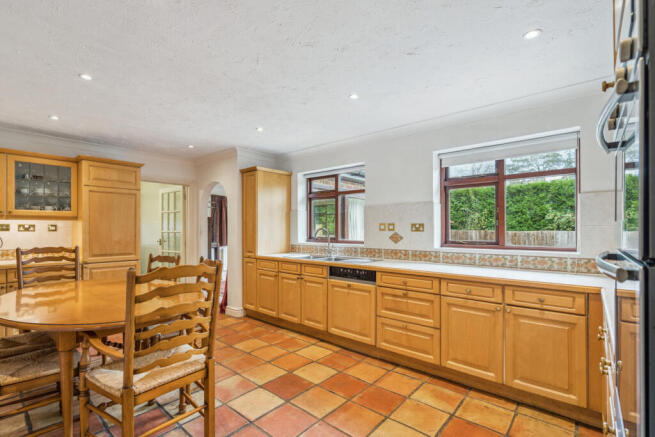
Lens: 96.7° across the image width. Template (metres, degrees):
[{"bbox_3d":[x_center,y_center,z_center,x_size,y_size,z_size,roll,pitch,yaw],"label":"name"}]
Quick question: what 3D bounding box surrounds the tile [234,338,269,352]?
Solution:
[{"bbox_3d":[-0.815,1.375,3.131,0.305,0.018,0.305,-2,-4,40],"label":"tile"}]

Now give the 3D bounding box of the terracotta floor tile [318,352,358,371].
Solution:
[{"bbox_3d":[0.098,1.386,2.806,0.300,0.015,0.300,-3,-5,41],"label":"terracotta floor tile"}]

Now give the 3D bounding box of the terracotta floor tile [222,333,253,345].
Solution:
[{"bbox_3d":[-1.072,1.416,3.398,0.300,0.015,0.300,-3,-5,41],"label":"terracotta floor tile"}]

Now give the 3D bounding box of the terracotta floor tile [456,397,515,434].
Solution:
[{"bbox_3d":[1.059,1.329,1.965,0.305,0.018,0.305,-2,-4,40],"label":"terracotta floor tile"}]

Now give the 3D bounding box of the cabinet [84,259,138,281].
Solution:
[{"bbox_3d":[-2.957,0.915,3.890,0.580,0.740,0.590,-2,-4,40],"label":"cabinet"}]

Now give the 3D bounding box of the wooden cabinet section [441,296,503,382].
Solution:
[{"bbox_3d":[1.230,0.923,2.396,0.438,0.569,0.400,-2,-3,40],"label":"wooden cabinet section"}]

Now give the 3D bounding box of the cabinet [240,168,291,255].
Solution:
[{"bbox_3d":[-0.900,-0.093,4.373,0.360,1.250,0.610,-2,-3,40],"label":"cabinet"}]

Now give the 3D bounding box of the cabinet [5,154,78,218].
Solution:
[{"bbox_3d":[-3.483,-0.352,3.560,0.330,0.710,0.600,-2,-4,40],"label":"cabinet"}]

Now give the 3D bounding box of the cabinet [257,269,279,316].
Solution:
[{"bbox_3d":[-0.604,0.974,4.050,0.454,0.590,0.580,-2,-3,40],"label":"cabinet"}]

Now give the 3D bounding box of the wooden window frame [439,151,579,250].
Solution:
[{"bbox_3d":[1.714,-0.196,2.866,1.160,1.000,0.080,-2,-3,40],"label":"wooden window frame"}]

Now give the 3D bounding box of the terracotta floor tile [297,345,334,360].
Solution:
[{"bbox_3d":[-0.131,1.367,2.981,0.302,0.014,0.302,-2,-3,40],"label":"terracotta floor tile"}]

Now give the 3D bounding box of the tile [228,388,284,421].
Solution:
[{"bbox_3d":[-0.511,1.337,2.098,0.300,0.015,0.300,-3,-5,41],"label":"tile"}]

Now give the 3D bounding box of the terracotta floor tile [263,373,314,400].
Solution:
[{"bbox_3d":[-0.304,1.333,2.303,0.305,0.018,0.305,-2,-4,40],"label":"terracotta floor tile"}]

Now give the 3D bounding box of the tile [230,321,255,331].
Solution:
[{"bbox_3d":[-1.082,1.402,3.787,0.302,0.014,0.302,-2,-3,40],"label":"tile"}]

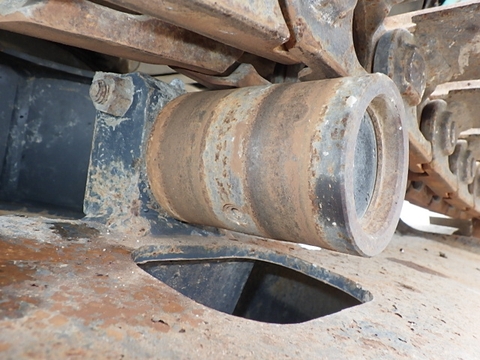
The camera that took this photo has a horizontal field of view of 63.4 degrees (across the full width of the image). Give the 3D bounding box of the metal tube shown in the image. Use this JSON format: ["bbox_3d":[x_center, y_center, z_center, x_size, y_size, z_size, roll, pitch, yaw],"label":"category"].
[{"bbox_3d":[0.028,-0.014,0.302,0.165,0.117,0.117,5,-1,38],"label":"metal tube"}]

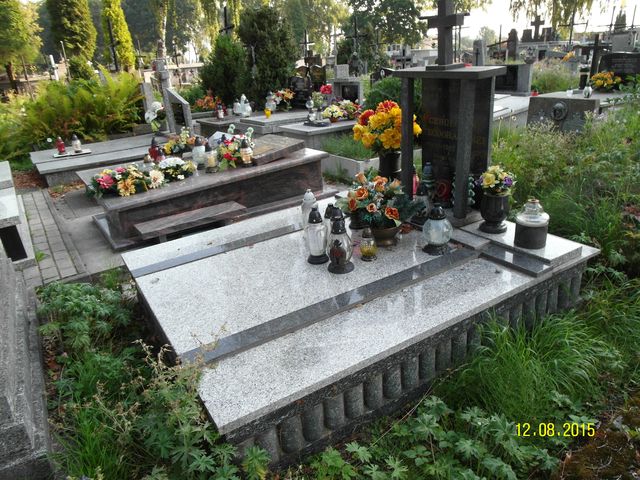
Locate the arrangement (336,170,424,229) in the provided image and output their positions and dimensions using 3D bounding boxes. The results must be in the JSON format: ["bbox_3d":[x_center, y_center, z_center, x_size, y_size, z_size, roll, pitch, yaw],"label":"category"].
[{"bbox_3d":[0.377,-0.244,2.740,0.490,0.330,0.390,-1,22,8],"label":"arrangement"}]

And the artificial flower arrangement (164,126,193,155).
[{"bbox_3d":[-1.580,-1.088,4.946,0.350,0.260,0.320,-18,26,-30],"label":"artificial flower arrangement"}]

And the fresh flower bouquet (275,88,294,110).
[{"bbox_3d":[-0.680,-2.693,8.500,0.380,0.410,0.320,-5,22,-3],"label":"fresh flower bouquet"}]

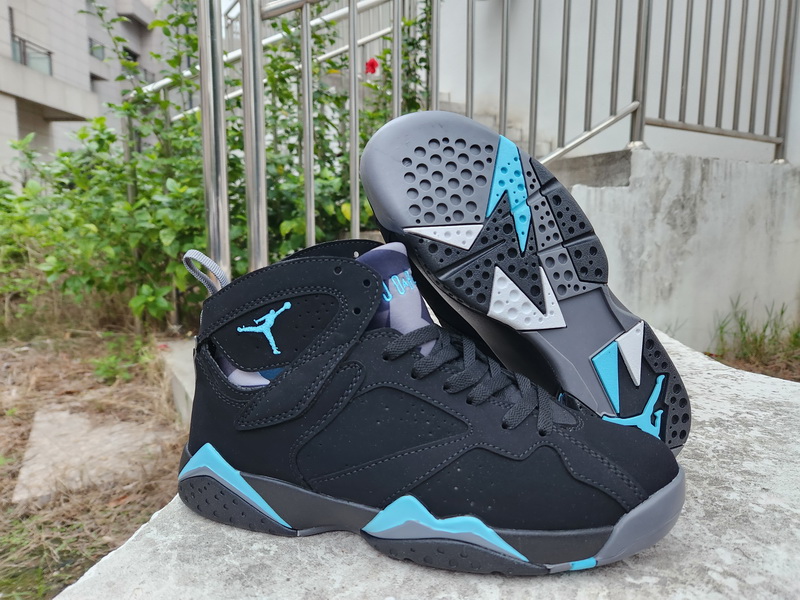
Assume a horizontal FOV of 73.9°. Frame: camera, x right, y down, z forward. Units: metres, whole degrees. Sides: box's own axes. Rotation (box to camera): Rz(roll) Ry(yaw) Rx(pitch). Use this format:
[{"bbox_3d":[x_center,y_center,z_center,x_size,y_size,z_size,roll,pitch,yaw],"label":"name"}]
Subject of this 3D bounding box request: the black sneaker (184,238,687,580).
[{"bbox_3d":[0.009,0.045,0.307,0.297,0.163,0.108,1,6,11],"label":"black sneaker"}]

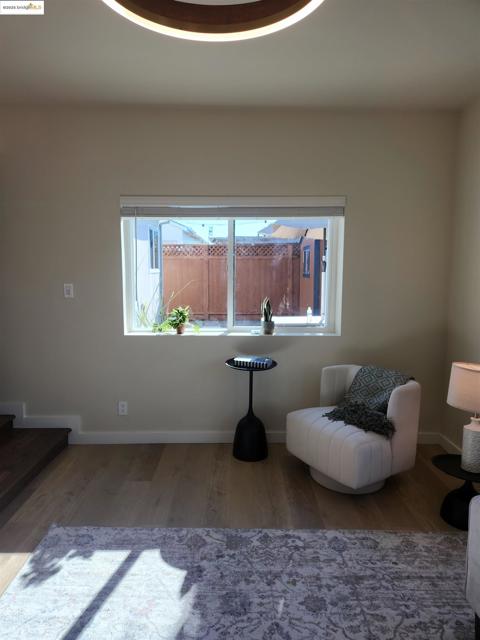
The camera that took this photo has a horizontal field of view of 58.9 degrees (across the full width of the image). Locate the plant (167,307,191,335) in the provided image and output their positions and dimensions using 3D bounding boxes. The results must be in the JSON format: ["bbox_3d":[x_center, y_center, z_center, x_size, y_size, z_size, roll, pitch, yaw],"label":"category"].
[{"bbox_3d":[-0.494,0.002,3.428,0.190,0.221,0.181,0,6,0],"label":"plant"}]

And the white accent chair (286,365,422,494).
[{"bbox_3d":[0.775,0.726,2.857,0.680,0.673,0.696,-3,7,-30],"label":"white accent chair"}]

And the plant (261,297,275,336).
[{"bbox_3d":[0.225,-0.035,3.424,0.111,0.301,0.111,0,6,0],"label":"plant"}]

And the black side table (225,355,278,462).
[{"bbox_3d":[0.087,0.668,3.201,0.387,0.716,0.387,0,6,0],"label":"black side table"}]

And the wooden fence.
[{"bbox_3d":[-0.190,-0.952,10.759,3.545,1.941,0.120,0,6,0],"label":"wooden fence"}]

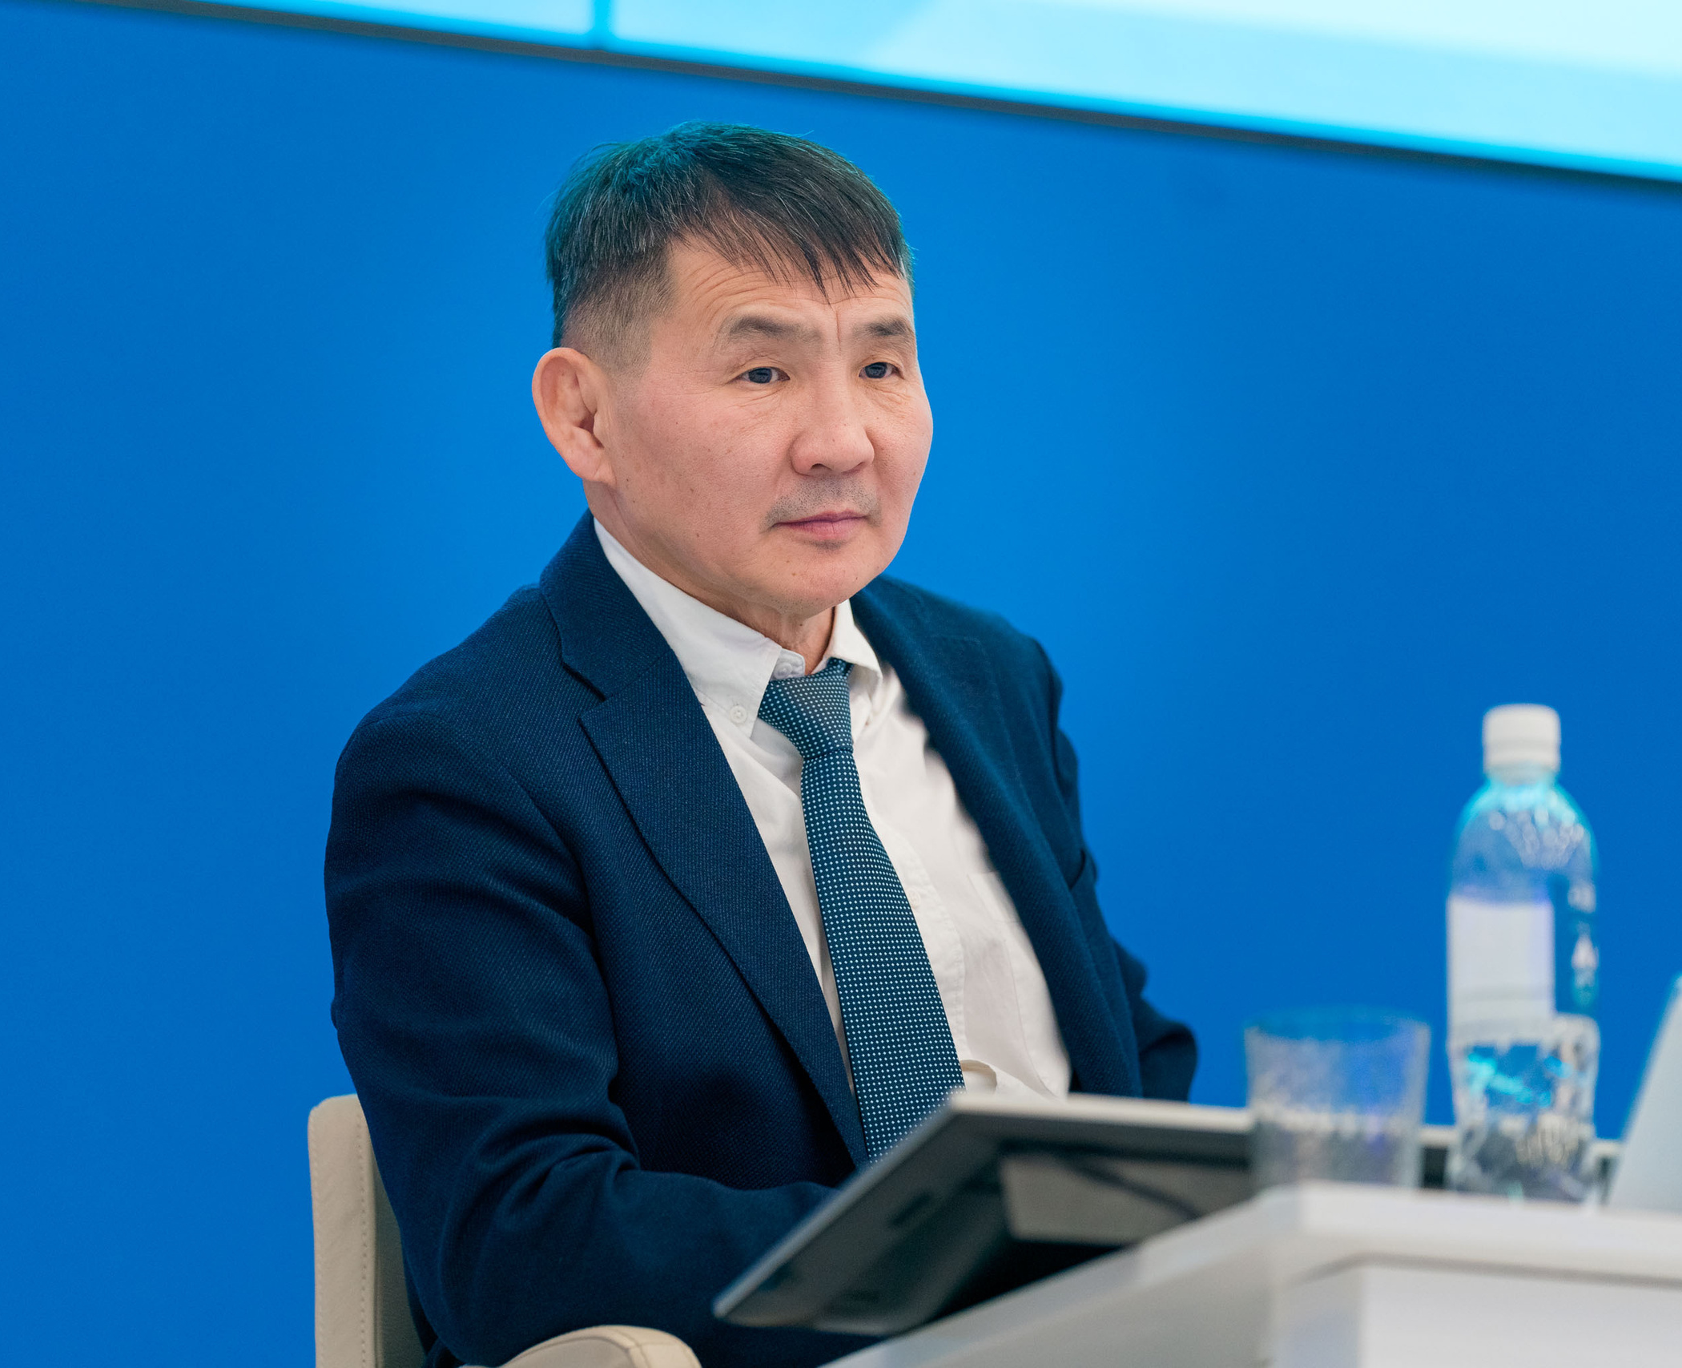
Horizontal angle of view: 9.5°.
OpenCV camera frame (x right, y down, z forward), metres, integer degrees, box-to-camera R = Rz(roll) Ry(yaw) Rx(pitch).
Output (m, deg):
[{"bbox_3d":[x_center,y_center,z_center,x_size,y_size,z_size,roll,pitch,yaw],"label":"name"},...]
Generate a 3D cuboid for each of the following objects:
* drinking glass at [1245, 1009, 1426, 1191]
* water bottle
[{"bbox_3d":[0.202,0.179,4.110,0.075,0.086,0.075,0,-13,0],"label":"drinking glass"},{"bbox_3d":[0.279,0.119,4.150,0.062,0.222,0.062,0,-13,0],"label":"water bottle"}]

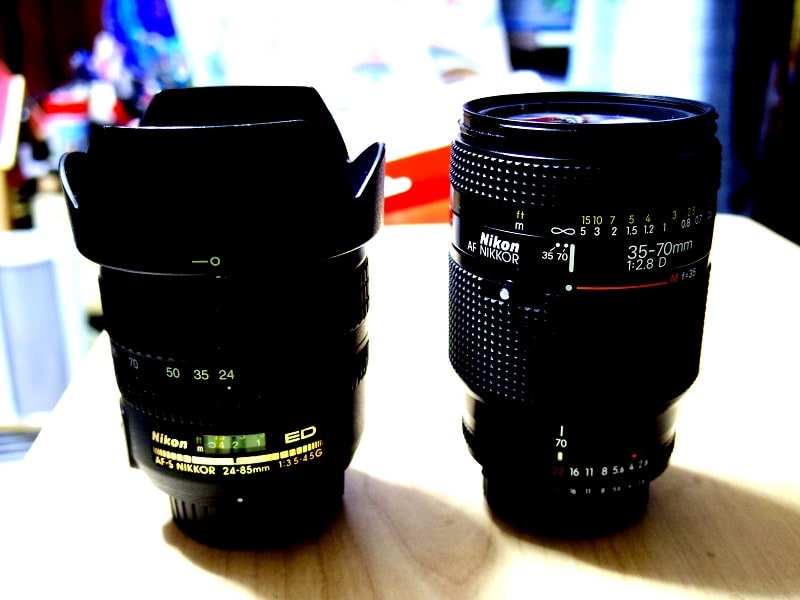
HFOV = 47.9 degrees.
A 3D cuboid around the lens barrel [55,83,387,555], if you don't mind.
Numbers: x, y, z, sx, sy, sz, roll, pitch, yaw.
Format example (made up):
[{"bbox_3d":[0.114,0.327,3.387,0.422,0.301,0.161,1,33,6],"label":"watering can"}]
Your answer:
[{"bbox_3d":[-0.046,0.005,0.261,0.086,0.122,0.086,-1,19,0],"label":"lens barrel"}]

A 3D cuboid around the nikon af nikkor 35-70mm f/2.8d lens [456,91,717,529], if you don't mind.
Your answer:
[{"bbox_3d":[0.051,0.004,0.263,0.072,0.119,0.072,4,20,15],"label":"nikon af nikkor 35-70mm f/2.8d lens"}]

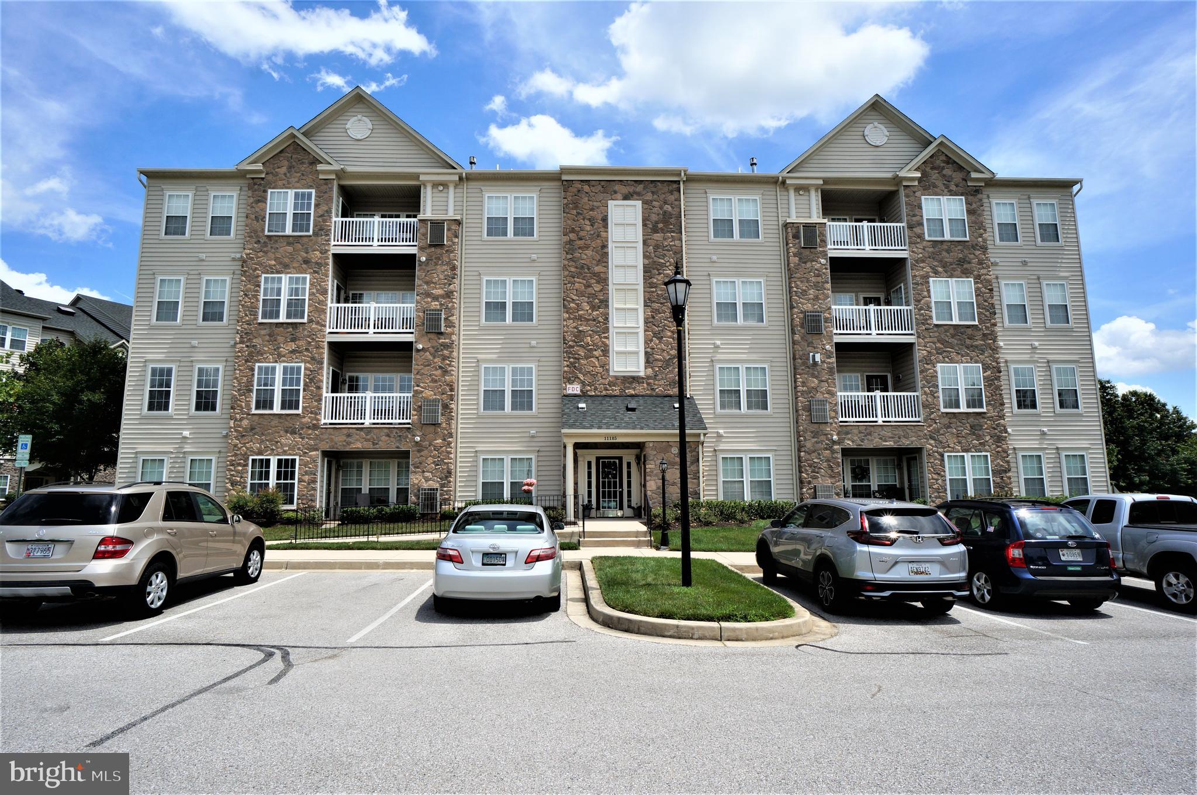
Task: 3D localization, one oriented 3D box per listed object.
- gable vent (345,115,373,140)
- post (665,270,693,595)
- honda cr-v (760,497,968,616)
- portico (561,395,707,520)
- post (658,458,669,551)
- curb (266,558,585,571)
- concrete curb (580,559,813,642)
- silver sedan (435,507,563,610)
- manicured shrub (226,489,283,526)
[{"bbox_3d":[-8.732,-9.859,23.068,0.950,1.020,0.100,0,-8,-2],"label":"gable vent"},{"bbox_3d":[1.421,0.356,10.668,0.470,5.450,0.470,0,-8,-2],"label":"post"},{"bbox_3d":[4.224,2.519,10.614,1.860,1.680,4.600,0,-8,-3],"label":"honda cr-v"},{"bbox_3d":[1.095,1.828,20.503,4.650,4.200,2.200,0,-8,-2],"label":"portico"},{"bbox_3d":[1.654,2.683,16.045,0.290,2.360,0.290,0,-8,-2],"label":"post"},{"bbox_3d":[-3.806,3.607,13.475,6.900,0.200,0.260,0,-8,-4],"label":"curb"},{"bbox_3d":[1.294,3.257,10.657,3.000,0.200,6.400,0,-8,-3],"label":"concrete curb"},{"bbox_3d":[-1.558,2.553,10.593,1.820,1.470,4.800,0,-8,-5],"label":"silver sedan"},{"bbox_3d":[-10.786,3.448,19.957,1.650,1.120,1.400,0,-8,-2],"label":"manicured shrub"}]

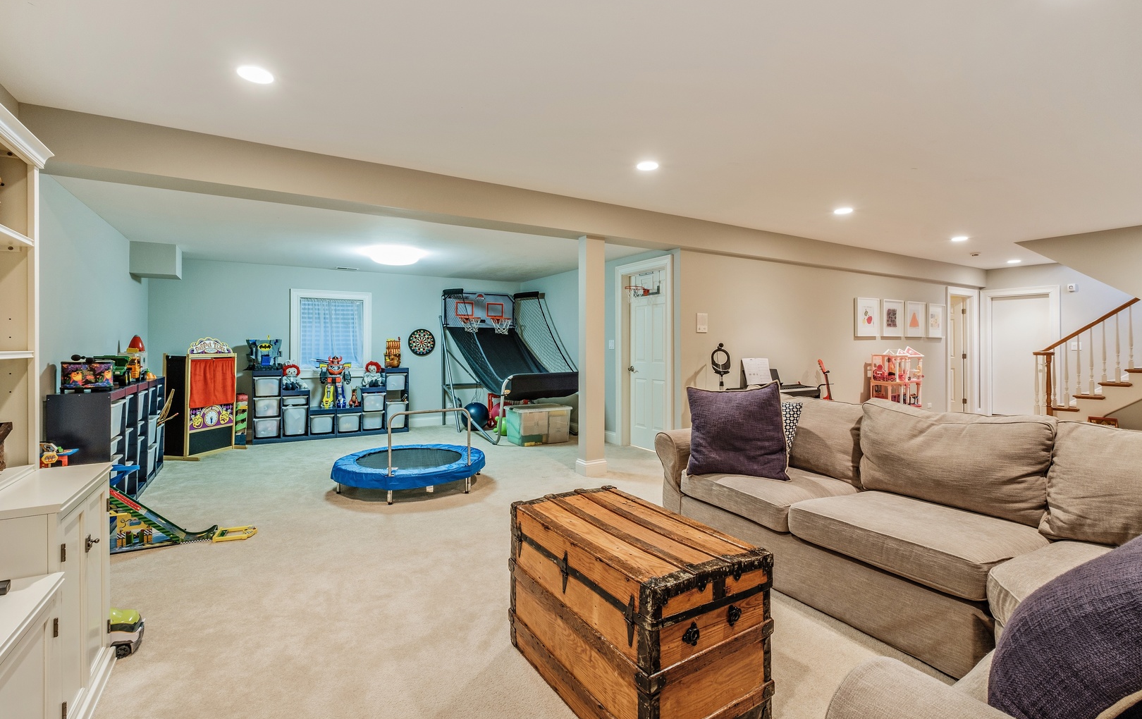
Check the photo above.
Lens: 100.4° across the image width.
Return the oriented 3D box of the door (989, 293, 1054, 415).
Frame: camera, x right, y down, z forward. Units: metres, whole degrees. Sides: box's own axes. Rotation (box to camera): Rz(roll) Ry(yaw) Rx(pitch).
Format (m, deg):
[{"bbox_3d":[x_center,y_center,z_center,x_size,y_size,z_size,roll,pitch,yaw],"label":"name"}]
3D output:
[{"bbox_3d":[7.560,-0.040,8.020,0.050,2.030,0.760,-1,1,-32],"label":"door"}]

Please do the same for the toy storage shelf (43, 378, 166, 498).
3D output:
[{"bbox_3d":[-3.705,0.660,3.896,0.310,0.910,2.190,-1,1,-34],"label":"toy storage shelf"}]

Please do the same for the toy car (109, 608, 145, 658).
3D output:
[{"bbox_3d":[-1.875,1.086,1.872,0.265,0.157,0.165,-1,1,-34],"label":"toy car"}]

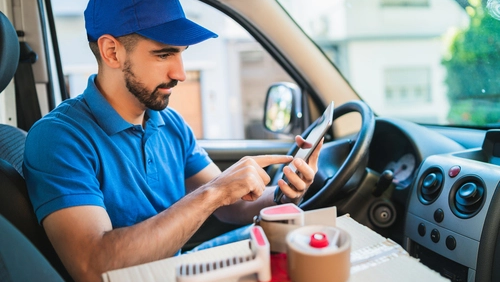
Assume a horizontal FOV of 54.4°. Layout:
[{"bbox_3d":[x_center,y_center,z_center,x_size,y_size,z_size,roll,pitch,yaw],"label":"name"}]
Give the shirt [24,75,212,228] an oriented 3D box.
[{"bbox_3d":[-0.280,0.100,1.050,0.320,0.470,0.480,2,7,38],"label":"shirt"}]

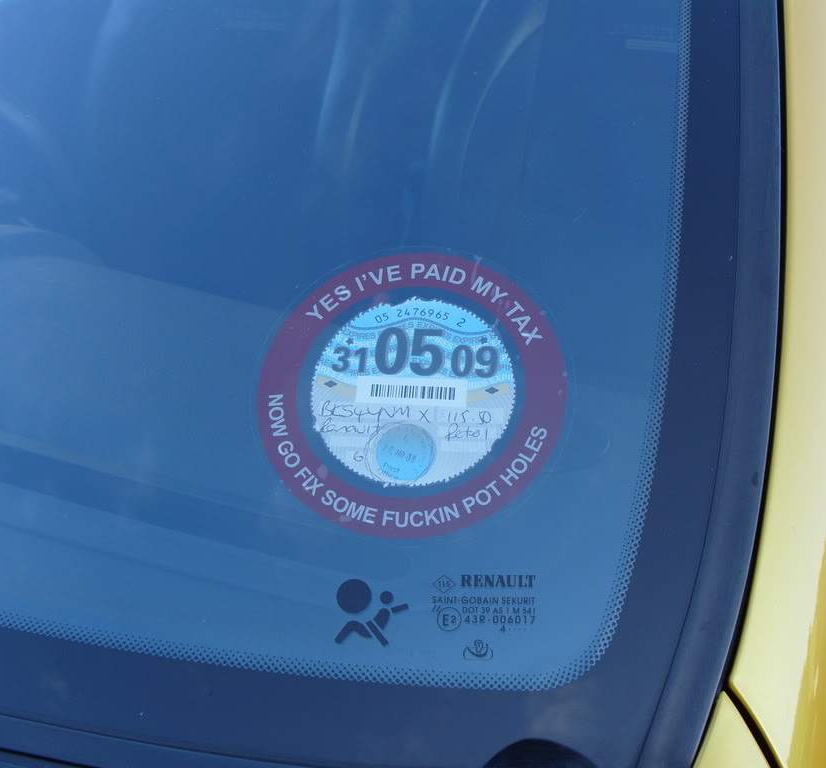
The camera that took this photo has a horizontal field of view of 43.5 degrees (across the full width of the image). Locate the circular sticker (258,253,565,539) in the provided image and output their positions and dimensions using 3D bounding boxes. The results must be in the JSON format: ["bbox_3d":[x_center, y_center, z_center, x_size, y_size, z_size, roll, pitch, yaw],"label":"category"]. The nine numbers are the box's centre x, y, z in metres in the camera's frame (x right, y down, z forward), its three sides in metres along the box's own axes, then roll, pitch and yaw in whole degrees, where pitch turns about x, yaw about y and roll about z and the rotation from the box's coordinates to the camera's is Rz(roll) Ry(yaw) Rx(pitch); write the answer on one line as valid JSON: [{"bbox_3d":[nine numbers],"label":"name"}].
[{"bbox_3d":[-0.001,0.001,0.382,0.115,0.002,0.115,6,67,10],"label":"circular sticker"}]

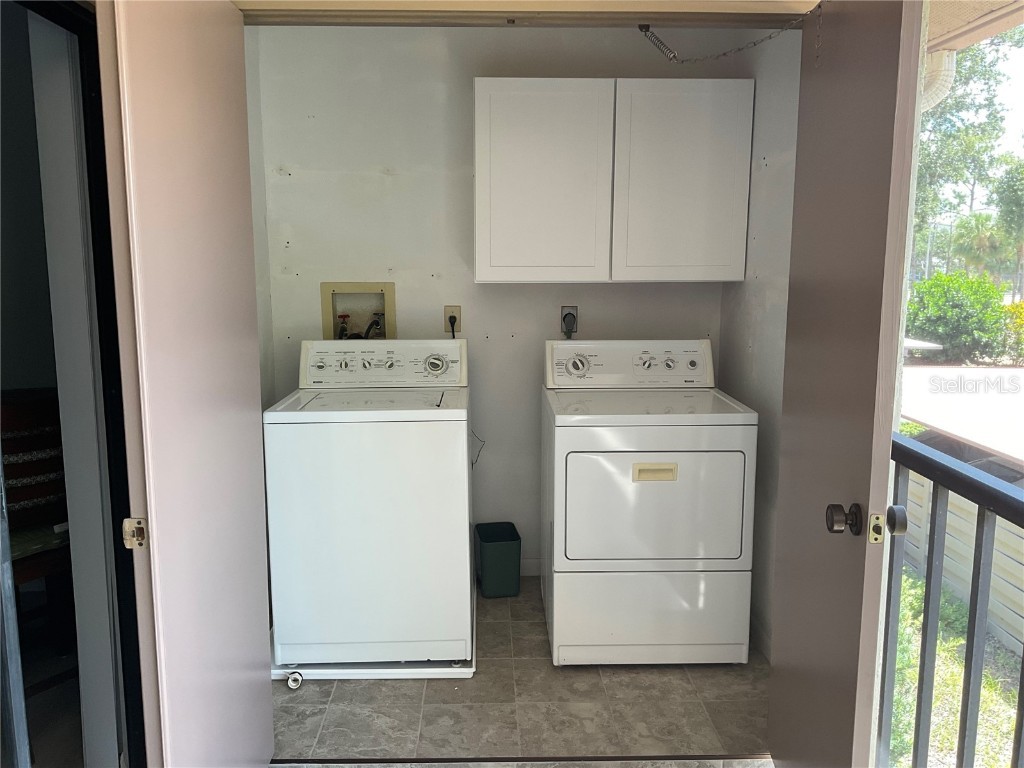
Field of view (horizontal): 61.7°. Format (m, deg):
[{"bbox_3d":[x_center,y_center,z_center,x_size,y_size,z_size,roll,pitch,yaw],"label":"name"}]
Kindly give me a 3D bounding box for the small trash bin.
[{"bbox_3d":[-0.060,0.770,3.744,0.175,0.262,0.245,-1,9,-9],"label":"small trash bin"}]

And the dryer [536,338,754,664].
[{"bbox_3d":[0.488,0.410,3.335,0.695,1.097,0.700,0,9,-1],"label":"dryer"}]

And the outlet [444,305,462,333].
[{"bbox_3d":[-0.255,-0.281,3.721,0.071,0.115,0.012,0,9,-2],"label":"outlet"}]

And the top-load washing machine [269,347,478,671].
[{"bbox_3d":[-0.496,0.413,3.247,0.680,1.110,0.670,0,9,-2],"label":"top-load washing machine"}]

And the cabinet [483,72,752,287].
[{"bbox_3d":[0.389,-0.811,3.501,1.075,0.773,0.333,0,9,-2],"label":"cabinet"}]

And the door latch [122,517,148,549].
[{"bbox_3d":[-0.715,0.284,1.630,0.046,0.058,0.014,0,9,0],"label":"door latch"}]

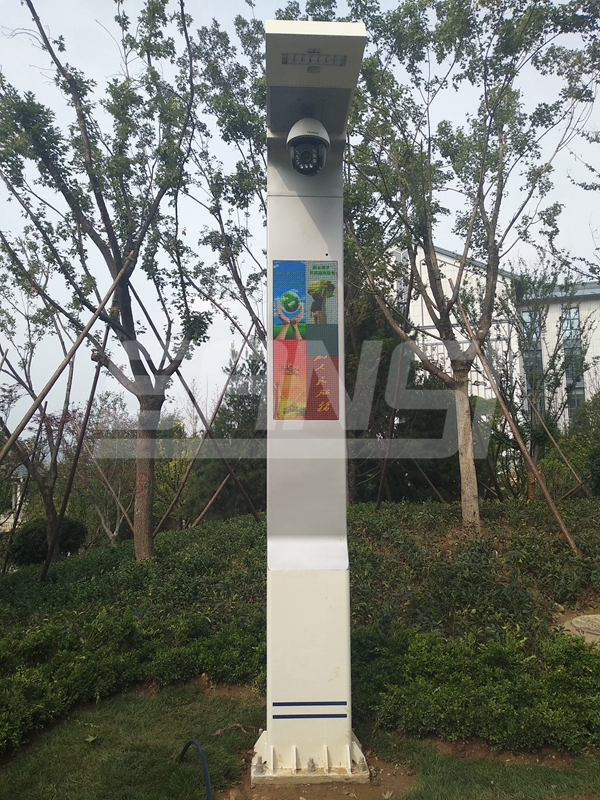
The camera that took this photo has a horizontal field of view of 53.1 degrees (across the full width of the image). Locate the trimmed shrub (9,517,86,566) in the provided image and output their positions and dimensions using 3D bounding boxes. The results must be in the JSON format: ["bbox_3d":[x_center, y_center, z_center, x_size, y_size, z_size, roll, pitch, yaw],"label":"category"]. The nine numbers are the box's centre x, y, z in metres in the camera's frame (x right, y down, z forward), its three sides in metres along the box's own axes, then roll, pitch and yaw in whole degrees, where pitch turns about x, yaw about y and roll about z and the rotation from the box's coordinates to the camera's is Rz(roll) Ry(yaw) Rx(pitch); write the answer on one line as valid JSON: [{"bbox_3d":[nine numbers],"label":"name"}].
[{"bbox_3d":[-3.572,2.009,8.500,1.040,0.740,1.020,2,-7,-22],"label":"trimmed shrub"}]

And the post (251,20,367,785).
[{"bbox_3d":[0.048,0.119,2.665,0.524,3.165,0.956,0,-5,-3],"label":"post"}]

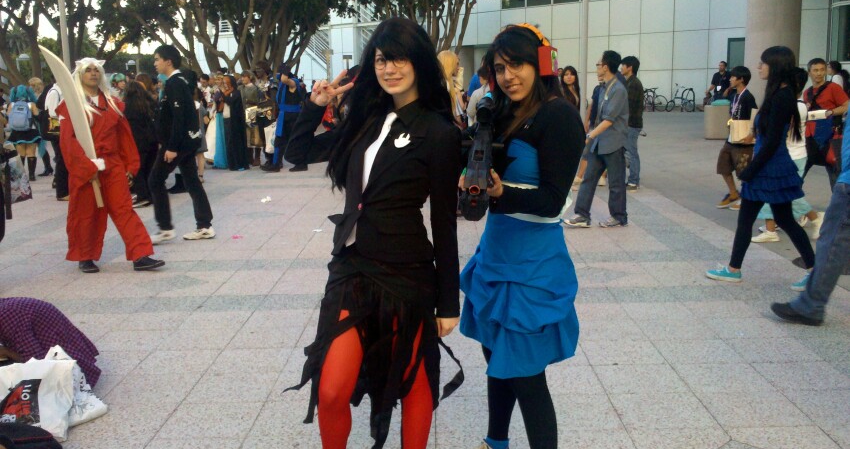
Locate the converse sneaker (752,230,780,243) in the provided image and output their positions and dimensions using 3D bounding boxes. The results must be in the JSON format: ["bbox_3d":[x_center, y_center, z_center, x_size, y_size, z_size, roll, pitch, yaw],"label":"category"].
[{"bbox_3d":[2.962,0.100,6.380,0.245,0.100,0.095,1,11,15],"label":"converse sneaker"}]

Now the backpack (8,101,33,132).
[{"bbox_3d":[-6.662,-1.776,12.100,0.340,0.470,0.200,-7,12,-28],"label":"backpack"}]

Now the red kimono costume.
[{"bbox_3d":[-2.598,-0.383,6.000,0.620,1.360,0.470,-12,14,-43],"label":"red kimono costume"}]

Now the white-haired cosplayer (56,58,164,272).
[{"bbox_3d":[-2.561,-0.495,5.970,0.640,1.690,0.530,-12,14,-43],"label":"white-haired cosplayer"}]

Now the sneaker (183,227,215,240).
[{"bbox_3d":[-2.240,0.088,7.280,0.300,0.115,0.105,-4,11,-10],"label":"sneaker"}]

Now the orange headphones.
[{"bbox_3d":[0.314,-0.541,2.370,0.220,0.200,0.085,-11,11,24],"label":"orange headphones"}]

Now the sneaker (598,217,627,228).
[{"bbox_3d":[1.850,-0.029,7.220,0.280,0.100,0.105,-1,10,3],"label":"sneaker"}]

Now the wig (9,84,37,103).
[{"bbox_3d":[-6.654,-2.166,12.200,0.380,0.330,0.270,-6,12,-21],"label":"wig"}]

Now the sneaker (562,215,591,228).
[{"bbox_3d":[1.520,-0.029,7.380,0.285,0.115,0.105,3,12,22],"label":"sneaker"}]

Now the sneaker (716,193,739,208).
[{"bbox_3d":[3.345,-0.259,8.120,0.260,0.115,0.100,-14,11,-4],"label":"sneaker"}]

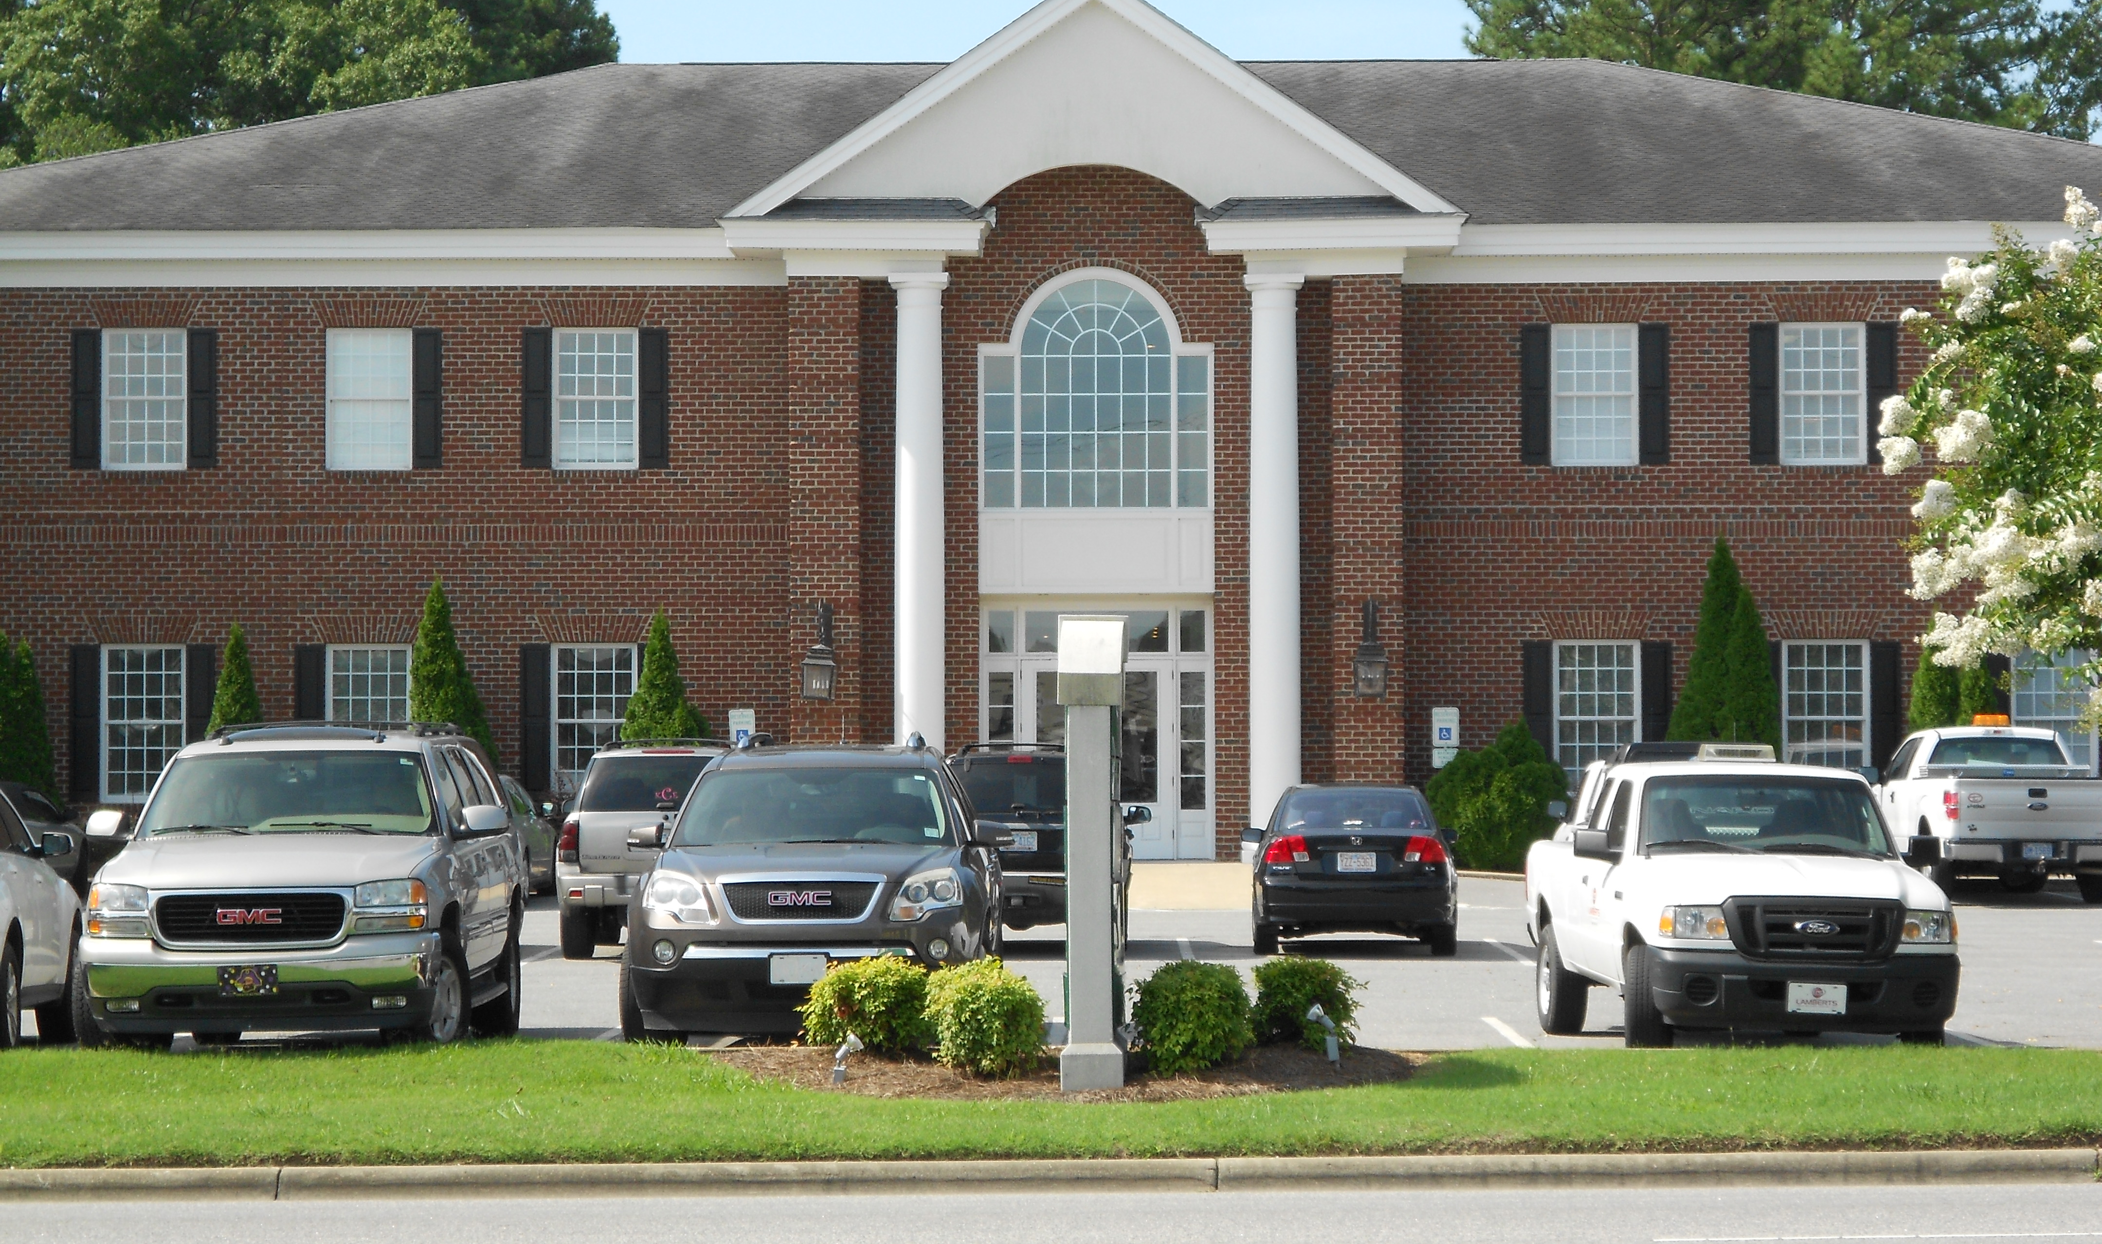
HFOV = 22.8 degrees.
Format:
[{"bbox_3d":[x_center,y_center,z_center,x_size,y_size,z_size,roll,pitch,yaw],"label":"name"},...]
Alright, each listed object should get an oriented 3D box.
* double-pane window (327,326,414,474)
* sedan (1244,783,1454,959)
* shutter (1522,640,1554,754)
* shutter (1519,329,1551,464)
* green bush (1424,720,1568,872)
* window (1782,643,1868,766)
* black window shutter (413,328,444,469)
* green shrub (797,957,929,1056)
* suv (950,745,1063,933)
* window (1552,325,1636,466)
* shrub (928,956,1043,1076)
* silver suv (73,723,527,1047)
[{"bbox_3d":[-8.145,-2.660,62.457,1.040,1.705,0.120,0,-2,1],"label":"double-pane window"},{"bbox_3d":[2.570,2.120,45.200,1.740,1.440,4.450,0,-2,2],"label":"sedan"},{"bbox_3d":[5.839,1.157,62.604,0.378,1.880,0.050,0,-1,0],"label":"shutter"},{"bbox_3d":[5.822,-2.728,62.678,0.371,1.699,0.050,0,-1,0],"label":"shutter"},{"bbox_3d":[5.012,1.947,58.700,1.624,1.772,1.500,0,-2,1],"label":"green bush"},{"bbox_3d":[9.178,1.147,61.835,1.030,1.880,0.120,0,-2,2],"label":"window"},{"bbox_3d":[-7.438,-2.663,62.373,0.369,1.692,0.050,0,-2,1],"label":"black window shutter"},{"bbox_3d":[-0.952,1.975,26.900,0.680,0.520,0.650,0,-2,1],"label":"green shrub"},{"bbox_3d":[-0.220,1.950,45.250,1.870,1.780,4.700,0,-2,2],"label":"suv"},{"bbox_3d":[6.479,-2.708,62.212,1.045,1.702,0.120,0,-2,2],"label":"window"},{"bbox_3d":[-0.332,1.999,26.374,0.605,0.605,0.605,0,-1,0],"label":"shrub"},{"bbox_3d":[-4.360,1.515,31.250,2.020,1.900,5.100,0,-2,0],"label":"silver suv"}]

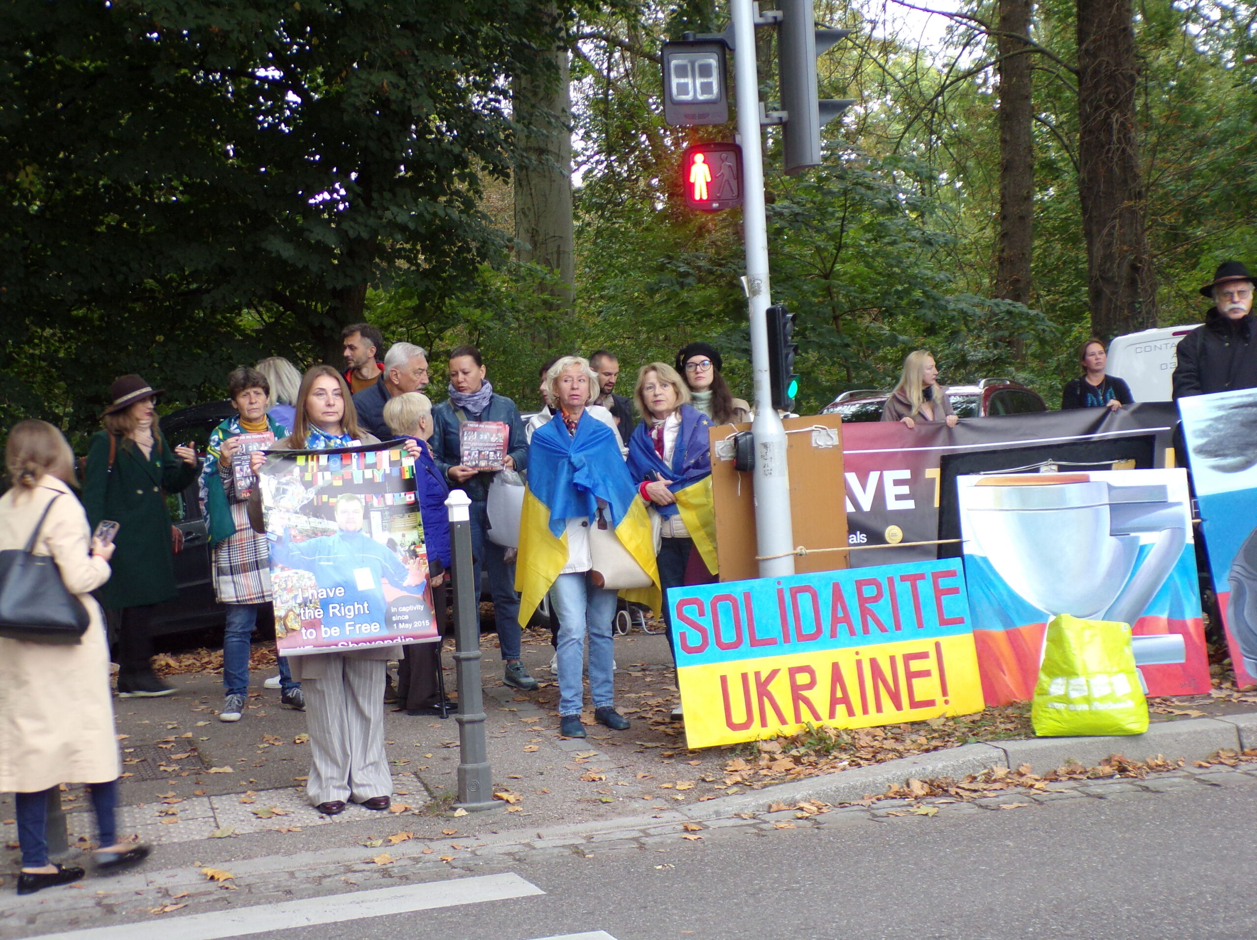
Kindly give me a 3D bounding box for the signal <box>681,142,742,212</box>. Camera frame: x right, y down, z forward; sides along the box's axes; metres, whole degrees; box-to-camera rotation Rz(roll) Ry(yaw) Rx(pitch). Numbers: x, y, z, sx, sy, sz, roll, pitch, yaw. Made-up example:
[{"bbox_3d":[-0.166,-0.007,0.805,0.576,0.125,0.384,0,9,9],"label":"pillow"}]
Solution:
[{"bbox_3d":[0.363,-1.267,8.803,0.245,0.290,0.140,-3,3,13],"label":"signal"}]

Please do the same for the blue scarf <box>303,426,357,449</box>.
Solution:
[{"bbox_3d":[-1.110,-0.108,7.600,0.230,0.170,0.190,-3,3,0],"label":"blue scarf"}]

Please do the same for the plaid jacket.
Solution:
[{"bbox_3d":[-1.796,0.189,9.650,0.450,0.900,0.330,-4,4,-8],"label":"plaid jacket"}]

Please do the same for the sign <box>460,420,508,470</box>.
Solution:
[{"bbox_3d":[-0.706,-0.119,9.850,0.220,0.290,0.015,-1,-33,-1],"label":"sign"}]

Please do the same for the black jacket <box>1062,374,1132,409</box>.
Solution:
[{"bbox_3d":[2.918,-0.289,12.600,0.470,0.620,0.280,-3,3,3],"label":"black jacket"}]

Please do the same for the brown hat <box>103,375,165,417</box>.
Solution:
[{"bbox_3d":[-2.593,-0.397,10.600,0.330,0.150,0.310,-21,2,1],"label":"brown hat"}]

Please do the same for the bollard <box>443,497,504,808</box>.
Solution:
[{"bbox_3d":[-0.596,0.670,7.600,0.190,1.190,0.190,-5,4,-16],"label":"bollard"}]

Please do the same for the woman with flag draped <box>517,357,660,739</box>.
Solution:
[{"bbox_3d":[-0.172,0.338,8.800,0.620,1.640,0.450,-4,4,-2],"label":"woman with flag draped"}]

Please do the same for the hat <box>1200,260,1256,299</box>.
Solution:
[{"bbox_3d":[2.769,-0.874,9.300,0.300,0.155,0.330,-6,3,14],"label":"hat"}]

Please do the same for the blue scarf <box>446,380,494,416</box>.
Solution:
[{"bbox_3d":[-0.758,-0.346,9.750,0.235,0.175,0.220,-3,4,14],"label":"blue scarf"}]

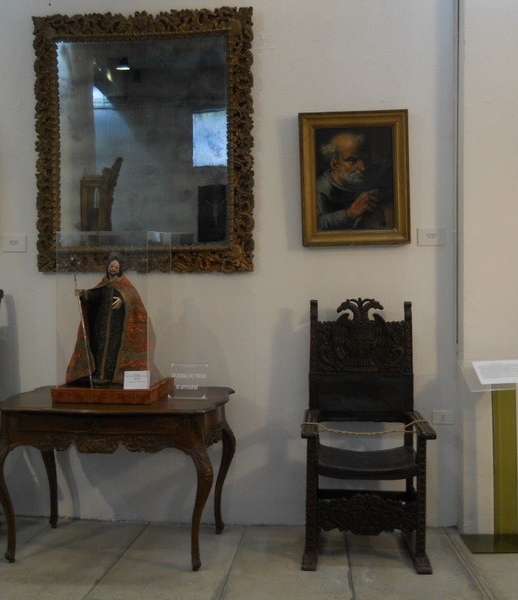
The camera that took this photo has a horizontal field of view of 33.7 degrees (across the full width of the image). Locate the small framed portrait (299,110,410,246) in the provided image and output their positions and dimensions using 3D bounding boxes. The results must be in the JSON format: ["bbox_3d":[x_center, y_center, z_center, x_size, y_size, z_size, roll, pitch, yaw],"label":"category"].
[{"bbox_3d":[0.523,-0.658,4.633,0.585,0.710,0.060,-1,2,7],"label":"small framed portrait"}]

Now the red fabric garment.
[{"bbox_3d":[-0.768,0.162,4.399,0.390,0.555,0.280,0,2,8],"label":"red fabric garment"}]

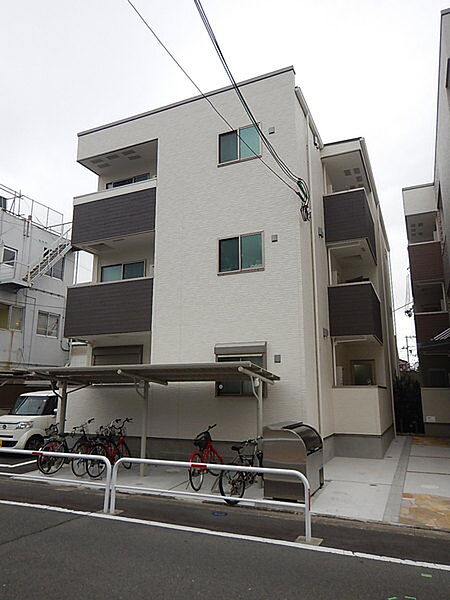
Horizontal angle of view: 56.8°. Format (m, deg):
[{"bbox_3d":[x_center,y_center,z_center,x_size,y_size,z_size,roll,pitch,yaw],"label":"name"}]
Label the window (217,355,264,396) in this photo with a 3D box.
[{"bbox_3d":[0.376,1.783,9.756,1.281,0.988,0.130,-5,-12,24],"label":"window"}]

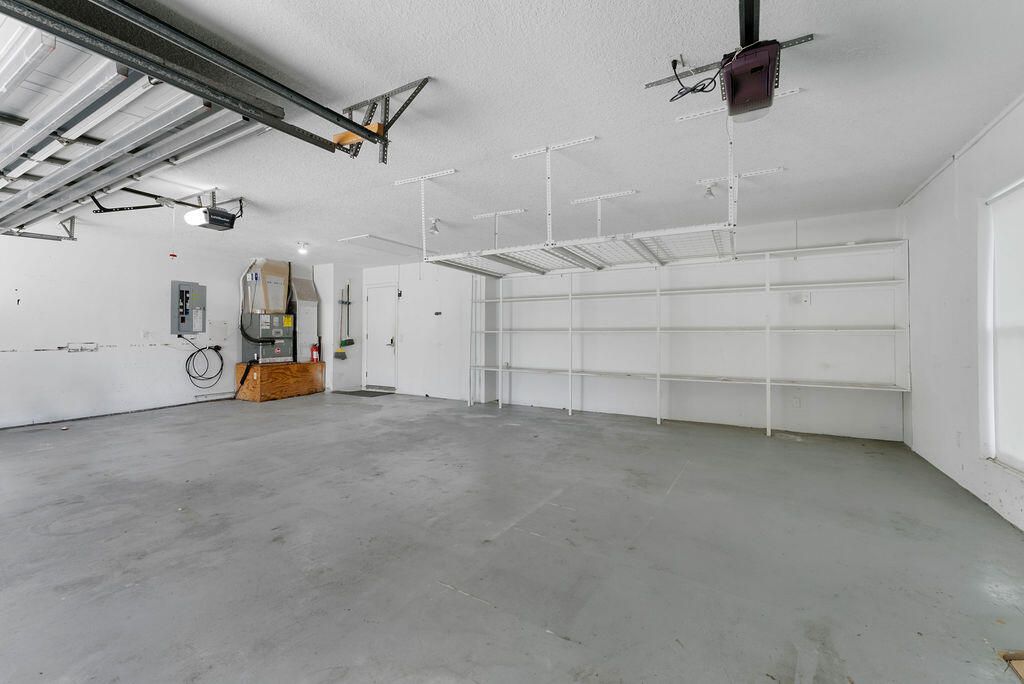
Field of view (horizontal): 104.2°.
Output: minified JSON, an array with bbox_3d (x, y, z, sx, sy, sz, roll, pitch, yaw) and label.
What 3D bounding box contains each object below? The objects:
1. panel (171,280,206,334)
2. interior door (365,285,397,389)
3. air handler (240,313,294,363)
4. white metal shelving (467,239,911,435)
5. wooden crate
[{"bbox_3d":[-5.467,-0.566,6.759,0.091,0.868,0.482,1,2,29],"label":"panel"},{"bbox_3d":[-2.602,-0.069,7.910,0.812,2.060,0.081,1,2,29],"label":"interior door"},{"bbox_3d":[-4.526,-0.063,7.369,0.599,0.868,0.589,1,2,29],"label":"air handler"},{"bbox_3d":[1.677,0.006,5.310,5.217,2.086,0.345,1,2,29],"label":"white metal shelving"},{"bbox_3d":[-4.432,0.704,7.686,0.812,0.634,1.248,1,2,29],"label":"wooden crate"}]

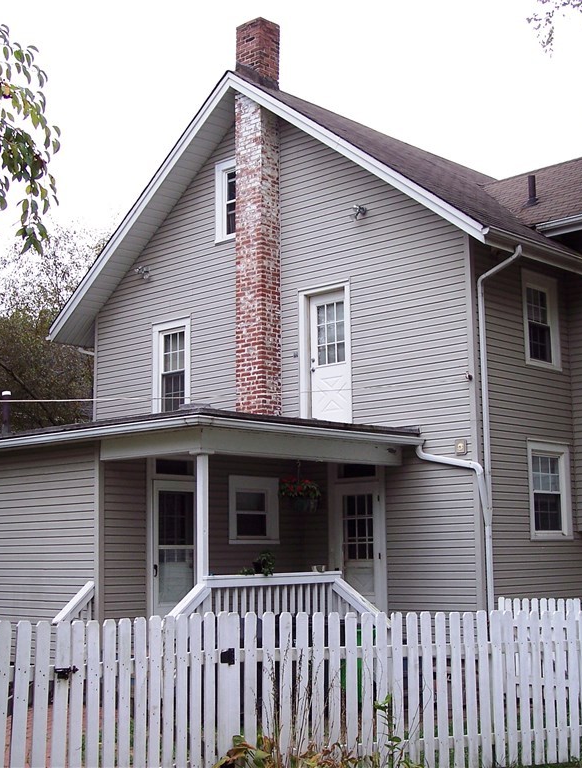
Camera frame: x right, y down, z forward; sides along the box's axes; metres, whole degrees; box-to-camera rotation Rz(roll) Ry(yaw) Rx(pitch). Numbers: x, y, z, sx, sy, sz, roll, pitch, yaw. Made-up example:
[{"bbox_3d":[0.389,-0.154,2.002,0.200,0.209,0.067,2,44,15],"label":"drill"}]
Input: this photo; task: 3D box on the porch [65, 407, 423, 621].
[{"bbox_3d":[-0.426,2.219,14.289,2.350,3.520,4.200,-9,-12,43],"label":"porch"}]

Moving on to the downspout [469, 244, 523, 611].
[{"bbox_3d":[2.735,1.070,14.713,0.600,5.870,0.110,-9,-12,43],"label":"downspout"}]

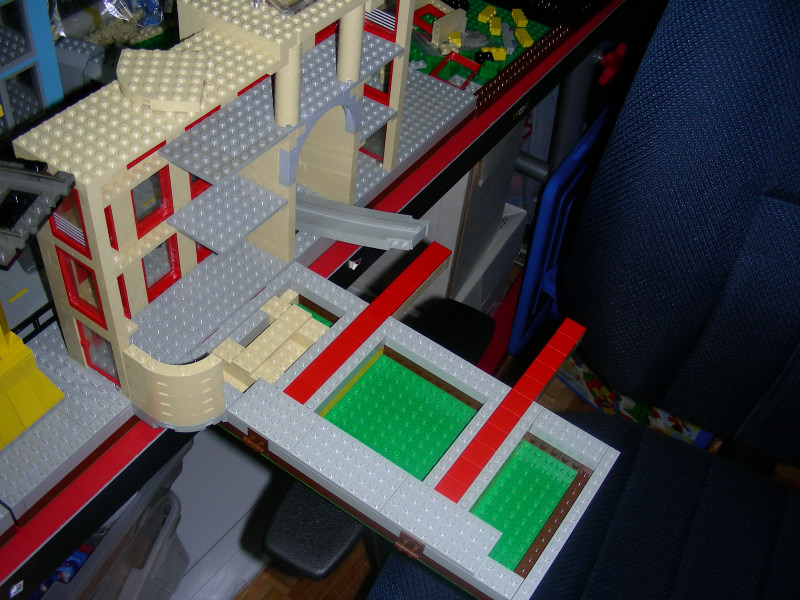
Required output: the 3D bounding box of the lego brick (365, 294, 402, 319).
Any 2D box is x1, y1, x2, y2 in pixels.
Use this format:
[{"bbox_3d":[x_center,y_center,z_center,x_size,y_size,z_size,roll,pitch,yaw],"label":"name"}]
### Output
[{"bbox_3d":[-0.009,0.004,0.601,0.016,0.003,0.016,30,50,19],"label":"lego brick"}]

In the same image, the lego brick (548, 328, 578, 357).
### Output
[{"bbox_3d":[0.110,0.031,0.595,0.016,0.003,0.016,30,50,19],"label":"lego brick"}]

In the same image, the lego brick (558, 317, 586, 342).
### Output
[{"bbox_3d":[0.118,0.022,0.605,0.016,0.003,0.016,30,50,19],"label":"lego brick"}]

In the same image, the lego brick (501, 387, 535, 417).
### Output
[{"bbox_3d":[0.074,0.066,0.556,0.016,0.003,0.016,30,50,19],"label":"lego brick"}]

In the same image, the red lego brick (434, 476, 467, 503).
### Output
[{"bbox_3d":[0.029,0.111,0.507,0.016,0.003,0.016,30,50,19],"label":"red lego brick"}]

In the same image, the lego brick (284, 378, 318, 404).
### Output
[{"bbox_3d":[-0.062,0.058,0.543,0.016,0.003,0.016,30,50,19],"label":"lego brick"}]

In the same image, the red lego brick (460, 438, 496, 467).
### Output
[{"bbox_3d":[0.047,0.093,0.527,0.016,0.003,0.016,30,50,19],"label":"red lego brick"}]

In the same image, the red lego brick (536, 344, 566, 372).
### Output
[{"bbox_3d":[0.101,0.040,0.585,0.016,0.003,0.016,30,50,19],"label":"red lego brick"}]

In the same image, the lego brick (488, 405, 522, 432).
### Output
[{"bbox_3d":[0.065,0.075,0.546,0.016,0.003,0.016,30,50,19],"label":"lego brick"}]

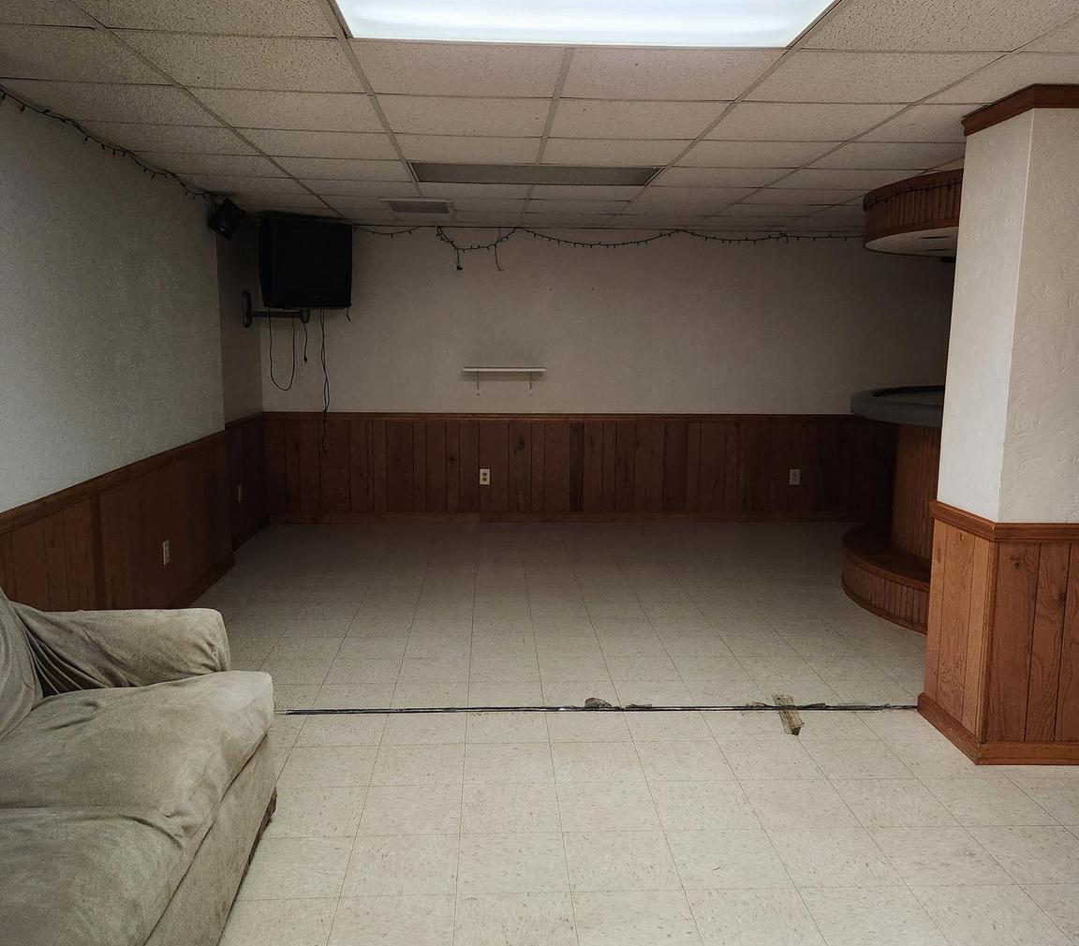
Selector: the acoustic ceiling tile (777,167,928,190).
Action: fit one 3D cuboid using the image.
[{"bbox_3d":[1.500,-1.474,4.771,0.600,0.025,0.600,0,8,-3],"label":"acoustic ceiling tile"}]

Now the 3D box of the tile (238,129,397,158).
[{"bbox_3d":[-0.902,-1.387,4.039,0.595,0.020,0.595,0,9,-3],"label":"tile"}]

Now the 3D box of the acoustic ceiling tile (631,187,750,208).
[{"bbox_3d":[0.871,-1.575,5.384,0.600,0.020,0.600,0,8,-3],"label":"acoustic ceiling tile"}]

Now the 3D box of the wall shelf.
[{"bbox_3d":[-0.262,-0.691,7.203,0.610,0.210,0.200,0,8,-3],"label":"wall shelf"}]

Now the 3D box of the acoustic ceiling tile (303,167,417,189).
[{"bbox_3d":[-0.963,-1.569,5.243,0.595,0.020,0.595,0,9,-3],"label":"acoustic ceiling tile"}]

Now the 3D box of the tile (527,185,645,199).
[{"bbox_3d":[0.257,-1.577,5.354,0.600,0.020,0.600,0,8,-3],"label":"tile"}]

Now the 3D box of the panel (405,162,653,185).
[{"bbox_3d":[-0.019,-1.487,4.686,1.180,0.050,0.580,0,9,-3],"label":"panel"}]

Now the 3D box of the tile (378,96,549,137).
[{"bbox_3d":[-0.264,-1.304,3.484,0.600,0.020,0.600,0,8,-3],"label":"tile"}]

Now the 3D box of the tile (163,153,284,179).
[{"bbox_3d":[-1.546,-1.479,4.588,0.600,0.025,0.600,0,8,-3],"label":"tile"}]

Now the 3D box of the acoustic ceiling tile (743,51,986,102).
[{"bbox_3d":[0.973,-1.202,2.910,0.600,0.025,0.600,0,8,-3],"label":"acoustic ceiling tile"}]

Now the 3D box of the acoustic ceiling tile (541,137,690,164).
[{"bbox_3d":[0.318,-1.395,4.134,0.600,0.020,0.600,0,8,-3],"label":"acoustic ceiling tile"}]

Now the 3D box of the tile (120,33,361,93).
[{"bbox_3d":[-0.844,-1.214,2.834,0.600,0.020,0.600,0,8,-3],"label":"tile"}]

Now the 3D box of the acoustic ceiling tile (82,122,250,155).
[{"bbox_3d":[-1.497,-1.399,4.029,0.569,0.020,0.600,0,8,-3],"label":"acoustic ceiling tile"}]

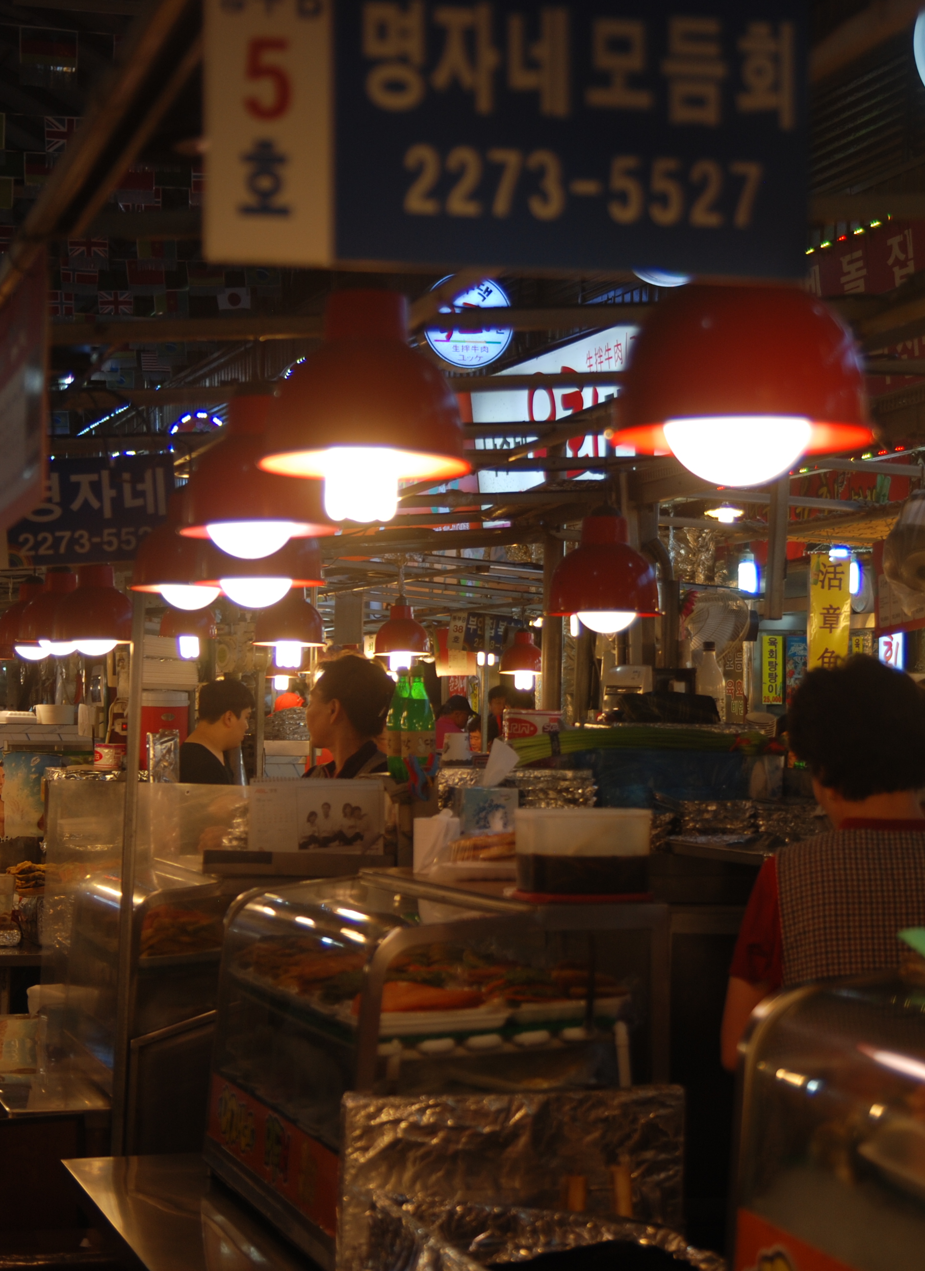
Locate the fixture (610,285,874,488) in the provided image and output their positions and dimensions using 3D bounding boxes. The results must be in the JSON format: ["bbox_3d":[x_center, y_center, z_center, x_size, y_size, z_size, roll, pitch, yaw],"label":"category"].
[{"bbox_3d":[0.262,-0.270,2.272,0.245,0.257,0.245,0,-2,0],"label":"fixture"}]

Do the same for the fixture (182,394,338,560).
[{"bbox_3d":[-0.323,-0.253,3.870,0.250,0.265,0.250,2,-3,-17],"label":"fixture"}]

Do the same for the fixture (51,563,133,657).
[{"bbox_3d":[-1.052,-0.069,6.982,0.245,0.257,0.245,1,-2,-17],"label":"fixture"}]

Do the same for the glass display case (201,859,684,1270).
[{"bbox_3d":[-0.070,0.615,3.663,0.465,0.470,0.854,1,-2,-18],"label":"glass display case"}]

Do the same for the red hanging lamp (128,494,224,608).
[{"bbox_3d":[-0.580,-0.179,5.200,0.250,0.255,0.250,2,-3,-17],"label":"red hanging lamp"}]

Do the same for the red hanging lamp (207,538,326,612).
[{"bbox_3d":[-0.378,-0.181,4.538,0.245,0.257,0.245,1,-2,-17],"label":"red hanging lamp"}]

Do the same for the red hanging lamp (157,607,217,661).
[{"bbox_3d":[-1.183,-0.051,10.500,0.250,0.310,0.250,2,-3,-17],"label":"red hanging lamp"}]

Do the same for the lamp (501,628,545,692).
[{"bbox_3d":[0.347,0.147,14.200,0.250,0.350,0.250,1,-3,0],"label":"lamp"}]

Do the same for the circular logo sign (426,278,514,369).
[{"bbox_3d":[0.049,-2.082,16.200,0.600,0.600,0.130,2,-3,-17],"label":"circular logo sign"}]

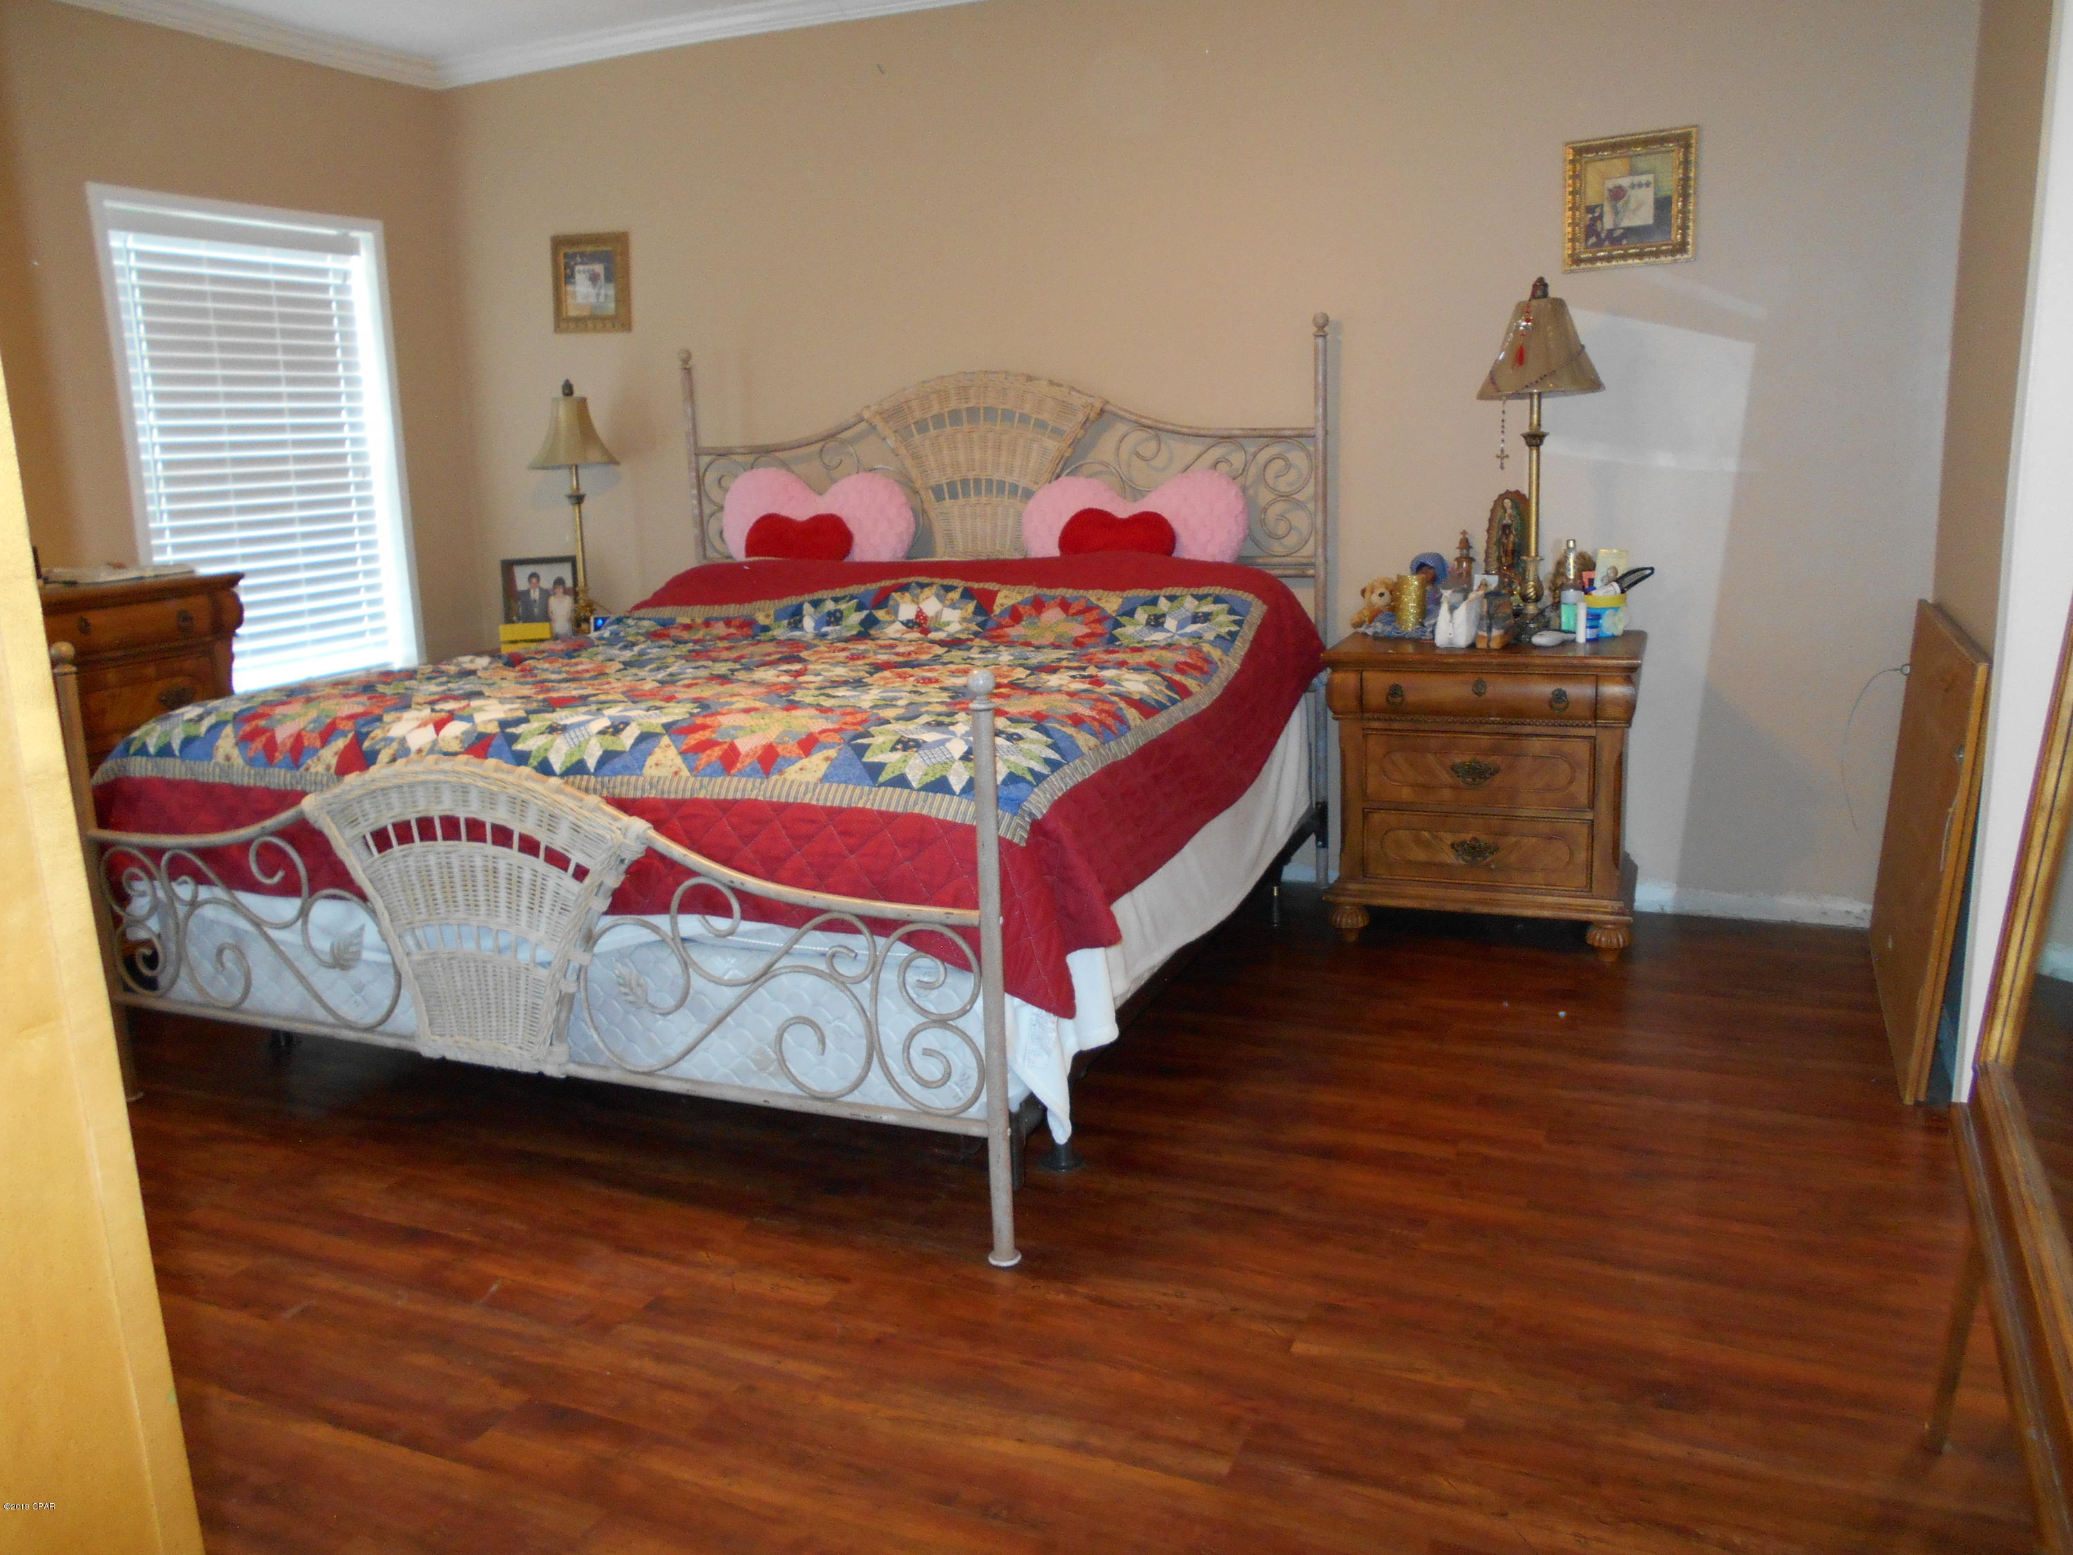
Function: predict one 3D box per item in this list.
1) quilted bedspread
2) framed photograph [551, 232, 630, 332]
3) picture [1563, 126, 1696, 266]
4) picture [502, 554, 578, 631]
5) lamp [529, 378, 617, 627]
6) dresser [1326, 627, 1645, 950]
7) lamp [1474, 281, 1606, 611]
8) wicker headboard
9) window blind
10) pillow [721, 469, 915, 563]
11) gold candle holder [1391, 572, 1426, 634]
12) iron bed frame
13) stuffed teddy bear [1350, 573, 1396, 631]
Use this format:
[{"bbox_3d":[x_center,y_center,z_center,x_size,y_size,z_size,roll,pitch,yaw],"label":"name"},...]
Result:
[{"bbox_3d":[-0.566,-0.147,3.654,2.119,0.604,2.079,3,13,23],"label":"quilted bedspread"},{"bbox_3d":[-1.393,-1.542,4.858,0.287,0.294,0.029,3,14,23],"label":"framed photograph"},{"bbox_3d":[1.429,-1.389,3.755,0.302,0.305,0.030,3,13,23],"label":"picture"},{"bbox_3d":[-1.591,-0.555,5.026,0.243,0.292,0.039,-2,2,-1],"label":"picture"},{"bbox_3d":[-1.448,-0.850,4.929,0.282,0.792,0.282,3,13,23],"label":"lamp"},{"bbox_3d":[1.115,0.026,3.863,0.711,0.725,0.480,3,14,23],"label":"dresser"},{"bbox_3d":[1.175,-0.739,3.679,0.281,0.846,0.281,3,14,23],"label":"lamp"},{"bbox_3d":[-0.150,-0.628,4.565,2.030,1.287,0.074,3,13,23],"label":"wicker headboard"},{"bbox_3d":[-2.202,-0.917,4.487,0.064,1.303,0.848,3,14,23],"label":"window blind"},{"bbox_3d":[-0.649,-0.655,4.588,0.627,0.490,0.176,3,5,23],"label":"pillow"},{"bbox_3d":[0.940,-0.430,3.910,0.072,0.157,0.072,3,14,23],"label":"gold candle holder"},{"bbox_3d":[-0.565,-0.271,3.639,2.039,1.564,2.208,3,13,23],"label":"iron bed frame"},{"bbox_3d":[0.881,-0.433,4.002,0.143,0.156,0.124,1,13,14],"label":"stuffed teddy bear"}]

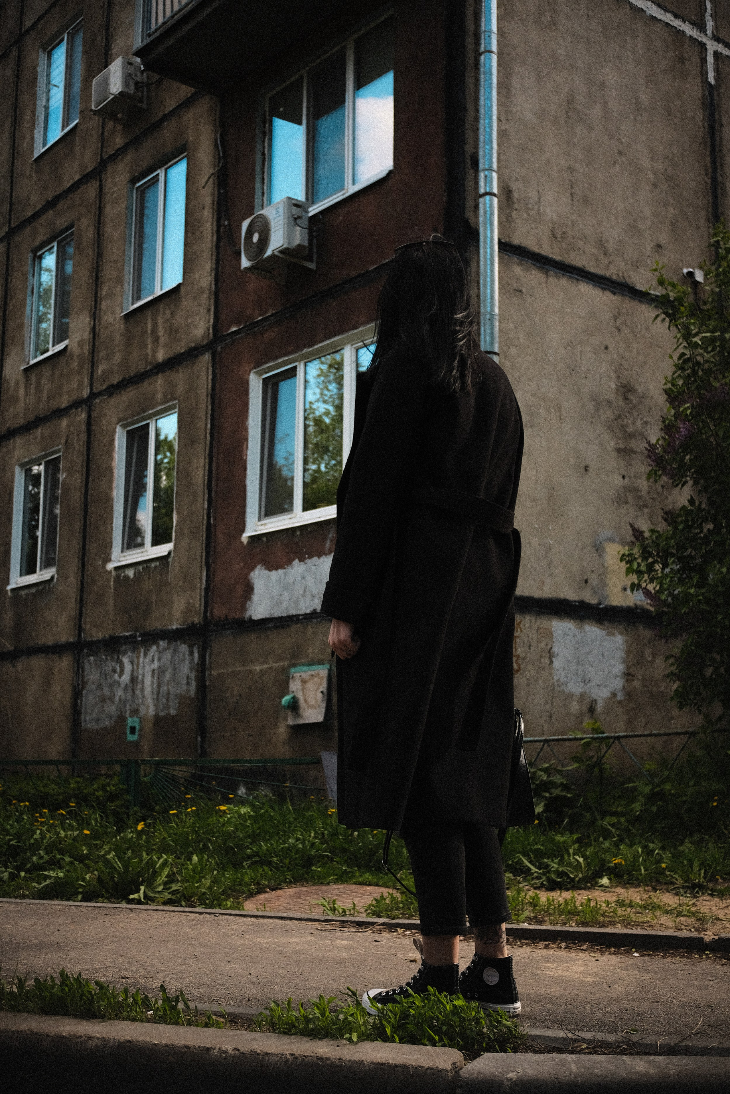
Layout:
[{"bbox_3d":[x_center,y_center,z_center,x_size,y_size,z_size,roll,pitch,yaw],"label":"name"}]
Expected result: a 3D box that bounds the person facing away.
[{"bbox_3d":[0.135,0.137,2.730,0.430,1.700,0.500,-7,-11,39],"label":"person facing away"}]

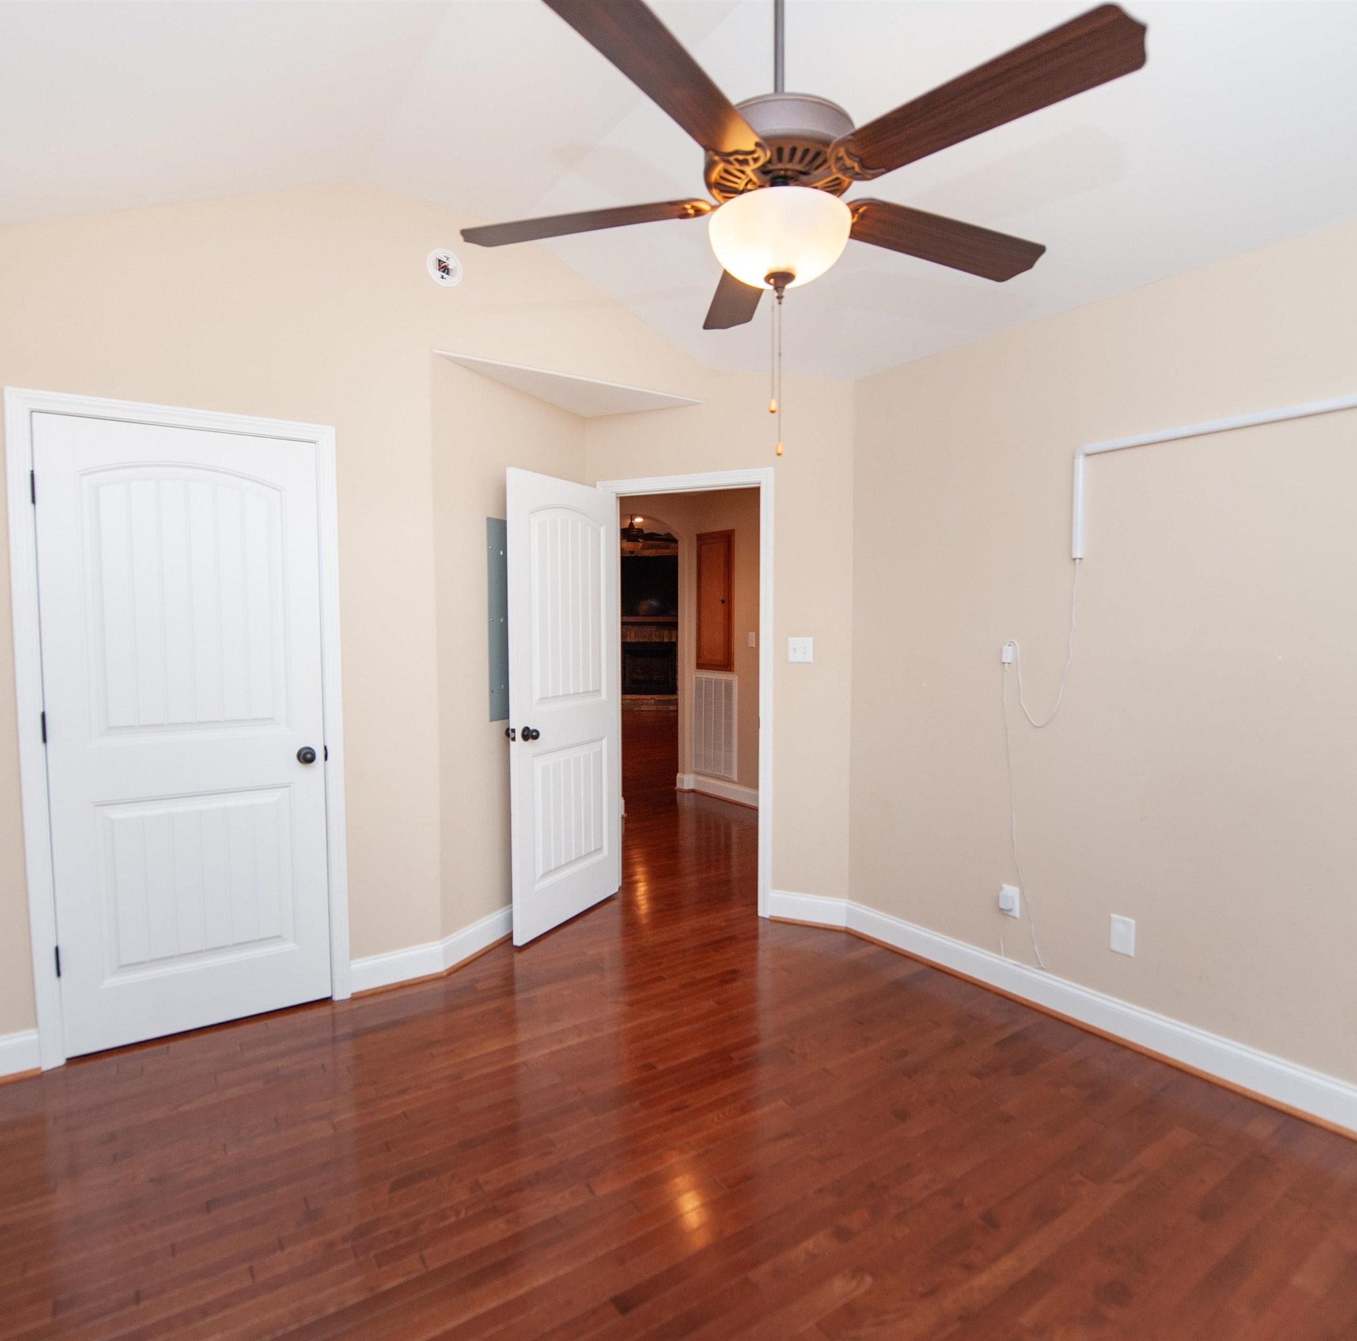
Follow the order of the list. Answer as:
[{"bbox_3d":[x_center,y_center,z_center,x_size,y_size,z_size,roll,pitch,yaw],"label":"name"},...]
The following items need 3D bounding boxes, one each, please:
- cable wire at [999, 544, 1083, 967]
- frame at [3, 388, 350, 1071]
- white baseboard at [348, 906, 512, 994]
[{"bbox_3d":[1.301,0.346,2.876,0.035,1.510,0.275,-3,4,-37],"label":"cable wire"},{"bbox_3d":[-1.658,0.194,2.702,0.915,2.120,0.110,-2,4,-32],"label":"frame"},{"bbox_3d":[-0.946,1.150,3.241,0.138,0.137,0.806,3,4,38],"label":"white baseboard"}]

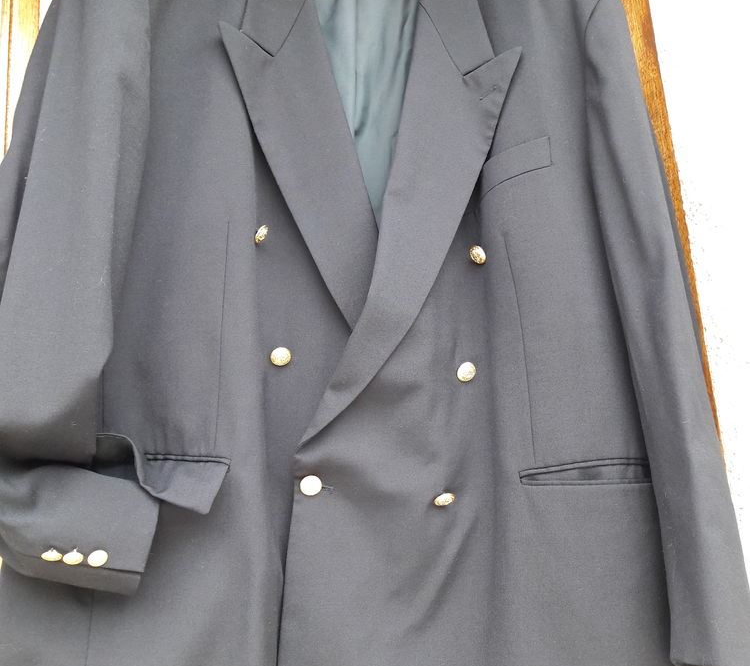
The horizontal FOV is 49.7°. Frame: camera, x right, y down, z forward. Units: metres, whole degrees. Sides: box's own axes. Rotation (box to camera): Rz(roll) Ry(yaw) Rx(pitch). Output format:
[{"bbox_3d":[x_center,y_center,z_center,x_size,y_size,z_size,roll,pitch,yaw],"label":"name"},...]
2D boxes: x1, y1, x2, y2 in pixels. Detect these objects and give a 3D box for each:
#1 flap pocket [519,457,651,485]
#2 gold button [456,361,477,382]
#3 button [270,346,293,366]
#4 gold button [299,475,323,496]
[{"bbox_3d":[0.204,0.133,0.775,0.138,0.027,0.012,0,-13,-16],"label":"flap pocket"},{"bbox_3d":[0.086,0.037,0.762,0.019,0.019,0.008,-1,-17,-14],"label":"gold button"},{"bbox_3d":[-0.087,0.021,0.750,0.019,0.019,0.008,-2,-14,-8],"label":"button"},{"bbox_3d":[-0.058,0.139,0.735,0.019,0.019,0.008,-2,-16,-7],"label":"gold button"}]

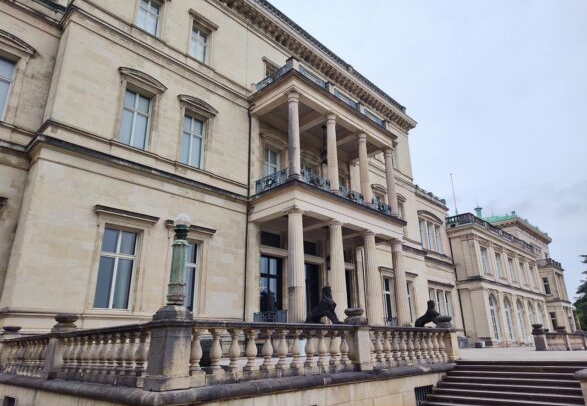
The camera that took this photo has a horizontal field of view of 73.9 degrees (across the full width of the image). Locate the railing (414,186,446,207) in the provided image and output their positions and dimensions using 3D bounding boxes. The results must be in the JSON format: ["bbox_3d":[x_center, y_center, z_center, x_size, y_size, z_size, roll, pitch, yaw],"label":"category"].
[{"bbox_3d":[16.759,-1.008,48.258,0.250,1.062,9.457,-20,-27,41],"label":"railing"}]

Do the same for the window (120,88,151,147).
[{"bbox_3d":[-9.140,-4.993,22.920,0.230,3.710,1.700,-20,-27,41],"label":"window"}]

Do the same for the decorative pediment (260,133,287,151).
[{"bbox_3d":[-1.445,-4.534,28.695,0.420,0.965,2.702,-20,-27,41],"label":"decorative pediment"}]

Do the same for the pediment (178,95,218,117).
[{"bbox_3d":[-6.373,-6.410,25.860,0.500,1.000,2.900,-20,-27,41],"label":"pediment"}]

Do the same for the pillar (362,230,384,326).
[{"bbox_3d":[5.440,5.196,26.668,0.984,6.659,0.984,-20,-27,41],"label":"pillar"}]

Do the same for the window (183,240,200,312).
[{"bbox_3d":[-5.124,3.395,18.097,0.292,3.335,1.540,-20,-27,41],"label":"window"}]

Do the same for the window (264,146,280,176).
[{"bbox_3d":[-1.527,-2.592,30.306,0.230,3.650,1.750,-20,-27,41],"label":"window"}]

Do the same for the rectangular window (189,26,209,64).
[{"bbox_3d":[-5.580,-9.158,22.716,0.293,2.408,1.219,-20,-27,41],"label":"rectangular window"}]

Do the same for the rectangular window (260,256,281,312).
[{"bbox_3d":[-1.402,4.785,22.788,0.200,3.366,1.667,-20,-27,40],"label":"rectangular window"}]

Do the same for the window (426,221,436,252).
[{"bbox_3d":[17.938,4.421,50.402,0.250,3.850,1.700,-20,-27,41],"label":"window"}]

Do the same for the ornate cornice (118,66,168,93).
[{"bbox_3d":[-8.231,-6.780,21.455,0.420,0.984,2.750,-20,-27,41],"label":"ornate cornice"}]

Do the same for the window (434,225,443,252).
[{"bbox_3d":[17.523,4.416,47.263,0.200,3.329,1.448,-20,-27,41],"label":"window"}]

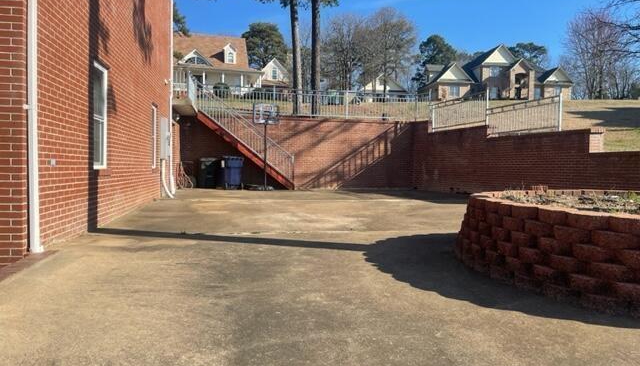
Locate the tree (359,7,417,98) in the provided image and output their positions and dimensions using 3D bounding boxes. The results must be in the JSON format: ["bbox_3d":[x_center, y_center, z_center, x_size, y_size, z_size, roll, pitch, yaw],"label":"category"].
[{"bbox_3d":[9.700,-18.100,68.000,7.800,13.400,7.800,0,2,0],"label":"tree"}]

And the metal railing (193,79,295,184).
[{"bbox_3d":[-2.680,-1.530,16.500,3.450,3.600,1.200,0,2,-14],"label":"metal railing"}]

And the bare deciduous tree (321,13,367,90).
[{"bbox_3d":[3.400,-18.400,70.000,6.800,12.500,6.800,0,2,0],"label":"bare deciduous tree"}]

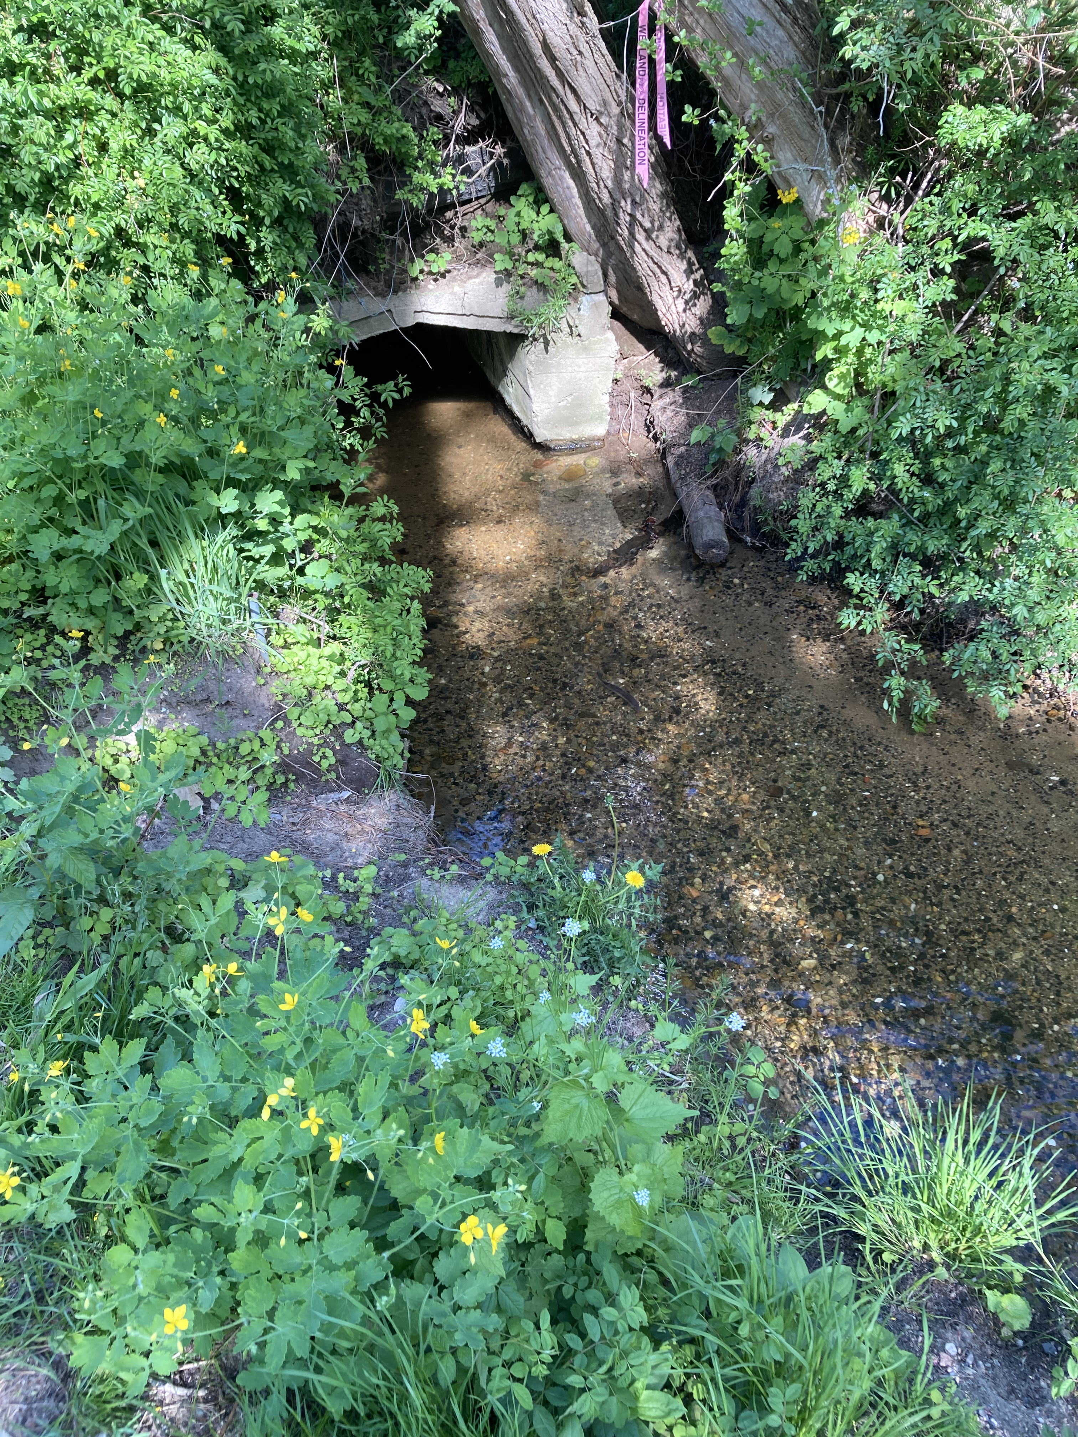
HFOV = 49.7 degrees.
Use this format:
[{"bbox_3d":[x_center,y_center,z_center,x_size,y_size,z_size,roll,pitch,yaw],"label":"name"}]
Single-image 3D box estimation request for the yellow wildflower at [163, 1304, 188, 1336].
[{"bbox_3d":[-0.319,0.527,1.020,0.024,0.012,0.027,-10,63,-22],"label":"yellow wildflower"}]

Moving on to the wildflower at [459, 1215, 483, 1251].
[{"bbox_3d":[-0.062,0.463,1.050,0.025,0.012,0.027,-13,71,-31],"label":"wildflower"}]

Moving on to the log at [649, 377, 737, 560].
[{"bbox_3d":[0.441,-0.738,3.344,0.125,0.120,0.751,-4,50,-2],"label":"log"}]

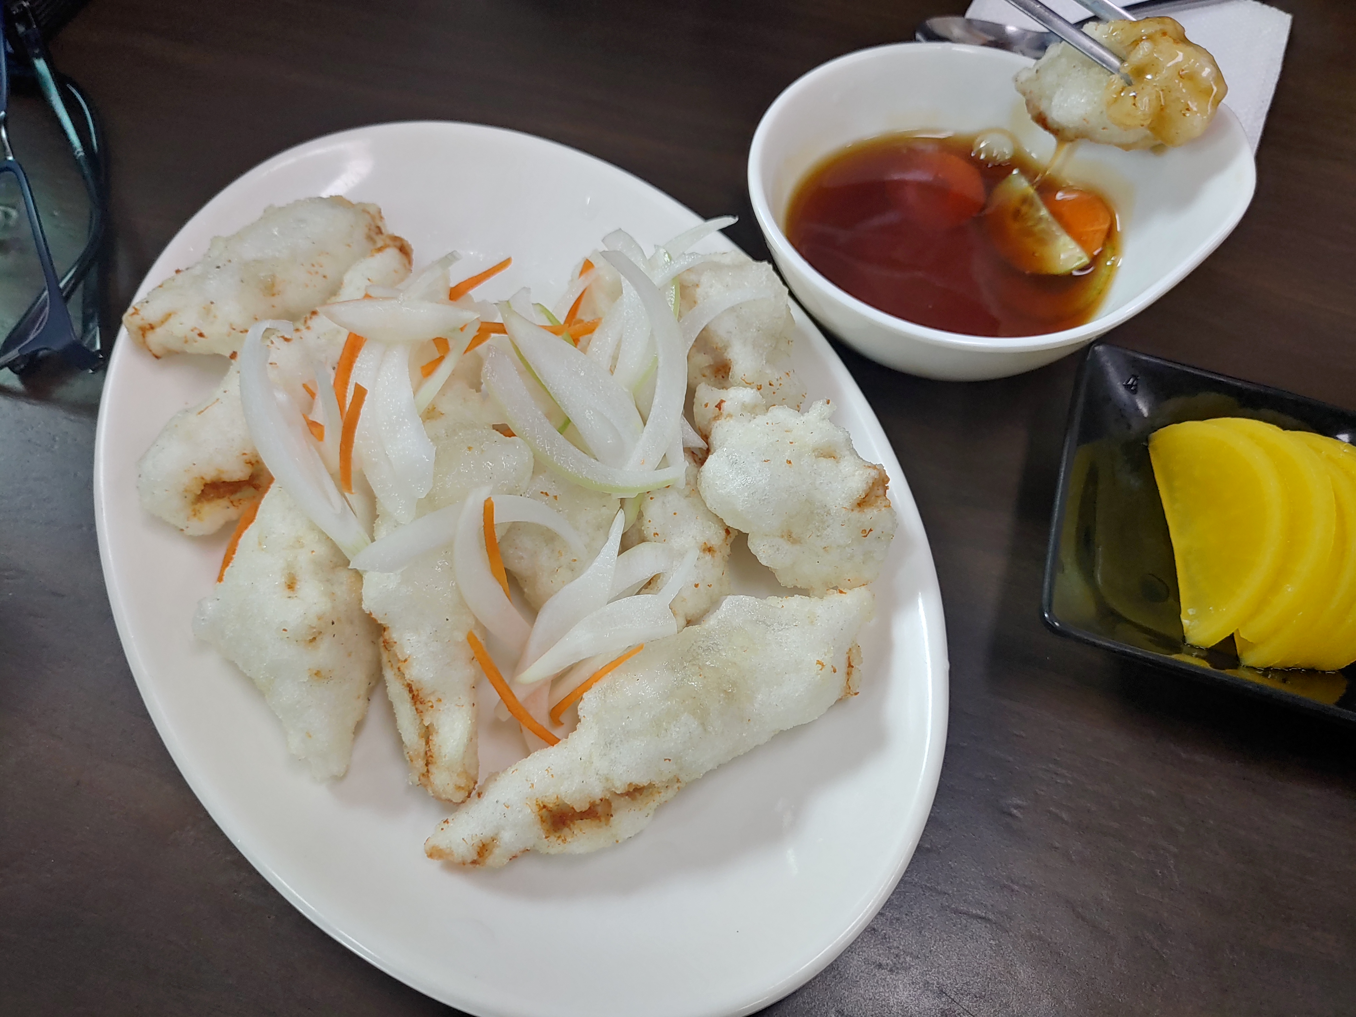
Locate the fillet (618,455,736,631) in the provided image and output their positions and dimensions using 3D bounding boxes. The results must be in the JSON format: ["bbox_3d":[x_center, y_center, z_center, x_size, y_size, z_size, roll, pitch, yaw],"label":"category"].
[{"bbox_3d":[0.001,0.009,0.273,0.029,0.025,0.044,-8,61,-6],"label":"fillet"}]

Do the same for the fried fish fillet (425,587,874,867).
[{"bbox_3d":[-0.004,0.055,0.249,0.123,0.027,0.041,-27,64,-16],"label":"fried fish fillet"}]

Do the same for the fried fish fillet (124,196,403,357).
[{"bbox_3d":[-0.124,-0.067,0.307,0.083,0.026,0.040,-21,63,-13],"label":"fried fish fillet"}]

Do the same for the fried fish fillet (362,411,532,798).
[{"bbox_3d":[-0.057,0.025,0.257,0.040,0.026,0.091,-3,74,-3],"label":"fried fish fillet"}]

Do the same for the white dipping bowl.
[{"bbox_3d":[0.093,-0.079,0.322,0.156,0.055,0.124,-17,62,-11],"label":"white dipping bowl"}]

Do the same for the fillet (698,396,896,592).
[{"bbox_3d":[0.033,-0.003,0.273,0.054,0.028,0.045,14,61,6],"label":"fillet"}]

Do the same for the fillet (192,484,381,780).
[{"bbox_3d":[-0.097,0.031,0.255,0.042,0.025,0.072,-21,77,-13],"label":"fillet"}]

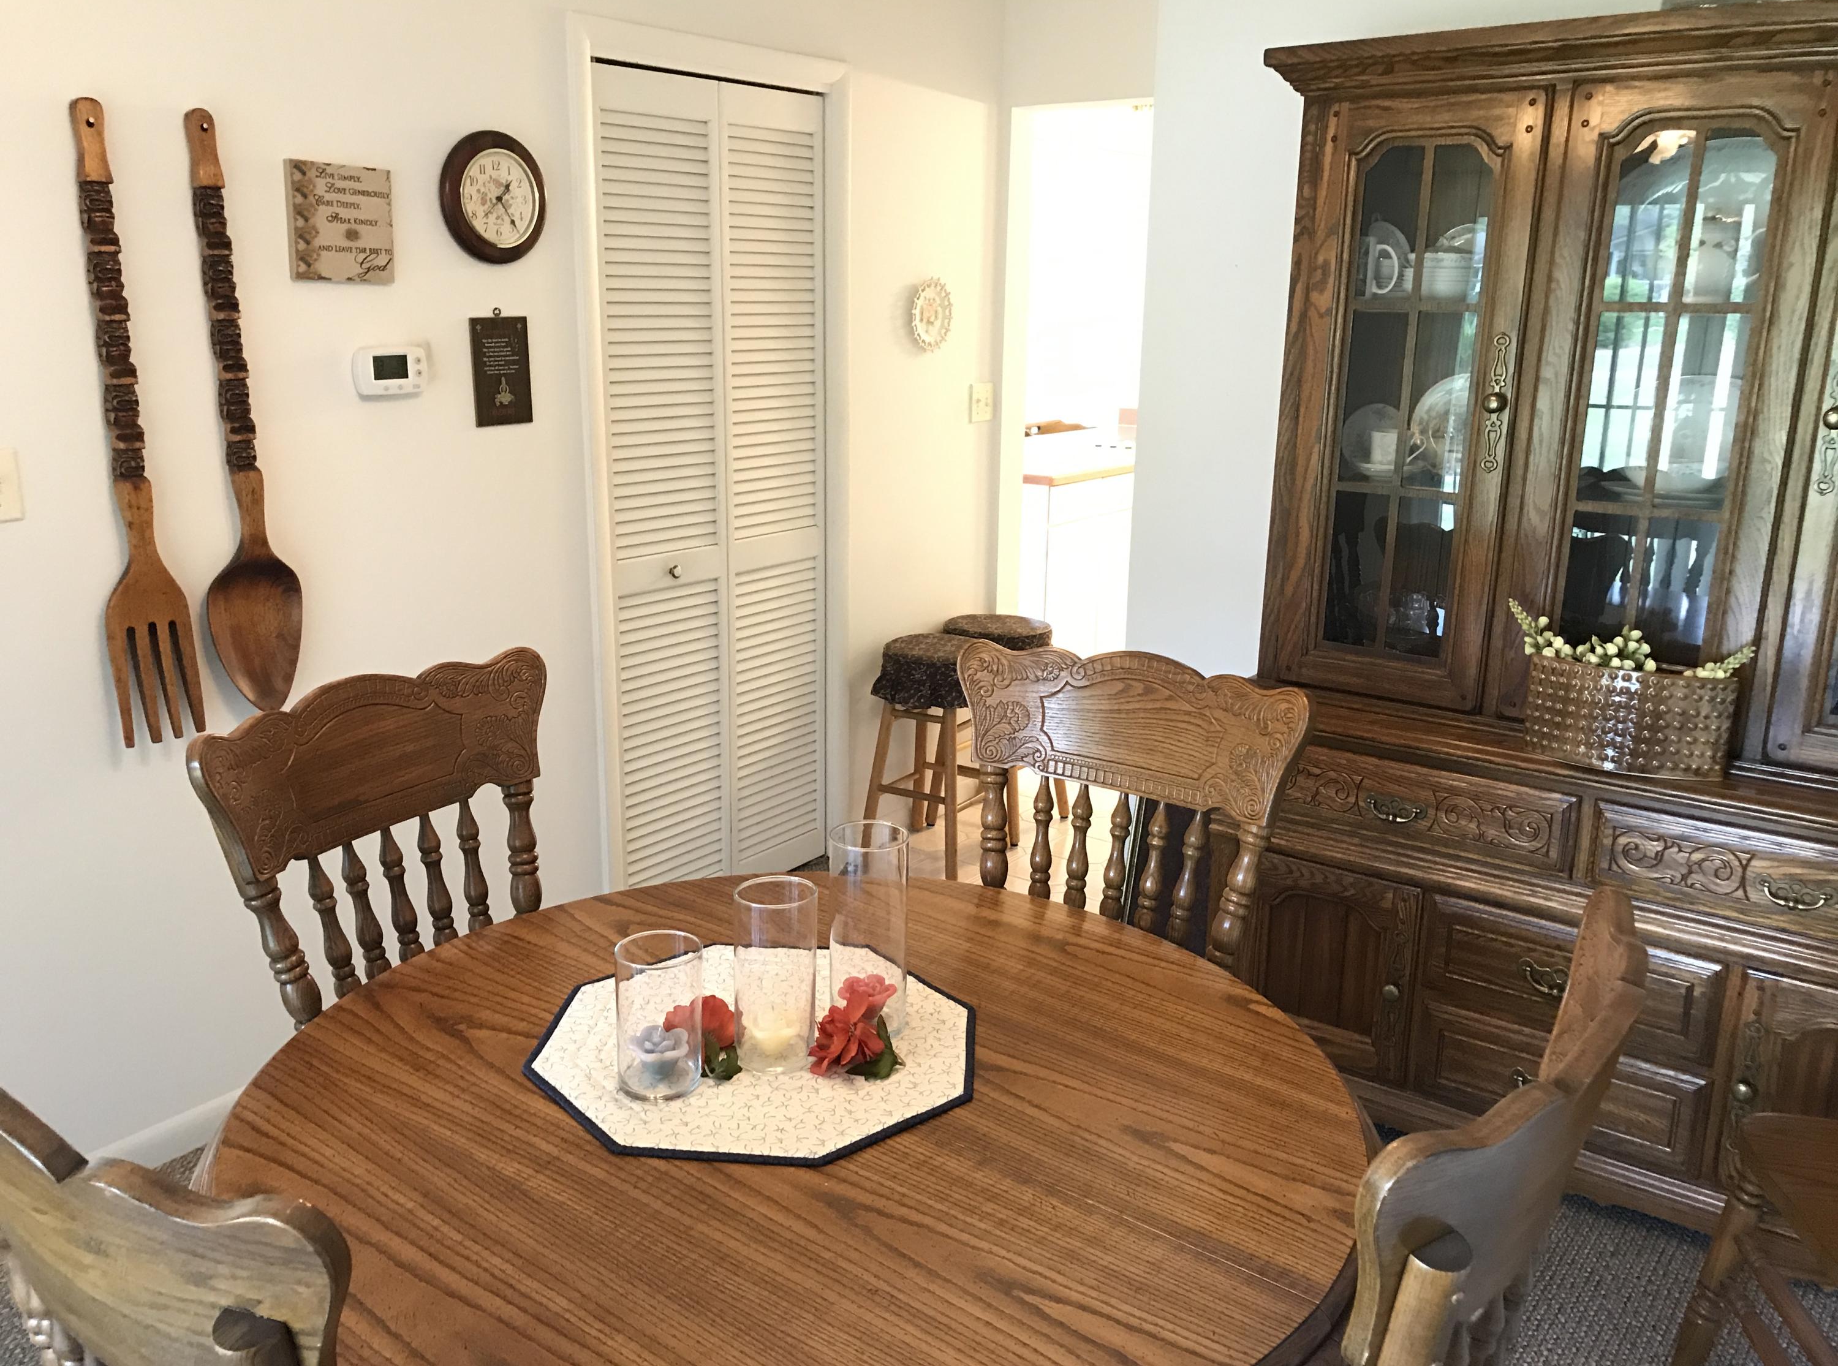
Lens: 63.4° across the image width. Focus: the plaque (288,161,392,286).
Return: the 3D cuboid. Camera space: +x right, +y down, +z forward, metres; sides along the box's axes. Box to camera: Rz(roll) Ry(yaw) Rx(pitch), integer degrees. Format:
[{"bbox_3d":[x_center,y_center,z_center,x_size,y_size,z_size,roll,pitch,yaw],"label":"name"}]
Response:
[{"bbox_3d":[-1.066,-0.847,2.747,0.025,0.206,0.196,12,19,38],"label":"plaque"}]

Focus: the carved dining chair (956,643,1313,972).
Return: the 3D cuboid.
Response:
[{"bbox_3d":[0.165,0.539,2.096,0.540,1.090,0.540,10,18,32],"label":"carved dining chair"}]

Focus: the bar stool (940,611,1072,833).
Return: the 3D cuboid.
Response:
[{"bbox_3d":[0.246,0.126,4.449,0.340,0.620,0.340,1,15,0],"label":"bar stool"}]

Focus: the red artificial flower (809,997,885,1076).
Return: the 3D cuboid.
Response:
[{"bbox_3d":[-0.076,0.376,1.597,0.078,0.070,0.060,9,17,27],"label":"red artificial flower"}]

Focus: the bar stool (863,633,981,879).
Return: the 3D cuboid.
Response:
[{"bbox_3d":[0.061,0.210,4.101,0.340,0.620,0.340,12,19,38],"label":"bar stool"}]

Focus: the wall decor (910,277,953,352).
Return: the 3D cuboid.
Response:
[{"bbox_3d":[0.035,-1.008,4.076,0.027,0.196,0.194,12,19,38],"label":"wall decor"}]

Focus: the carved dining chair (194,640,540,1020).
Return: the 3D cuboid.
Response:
[{"bbox_3d":[-0.459,0.549,1.917,0.550,1.080,0.520,9,17,27],"label":"carved dining chair"}]

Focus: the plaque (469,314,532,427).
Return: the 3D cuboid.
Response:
[{"bbox_3d":[-0.861,-0.652,3.070,0.014,0.236,0.137,12,19,38],"label":"plaque"}]

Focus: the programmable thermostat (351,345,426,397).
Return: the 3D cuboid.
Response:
[{"bbox_3d":[-1.021,-0.601,2.867,0.032,0.094,0.139,12,19,38],"label":"programmable thermostat"}]

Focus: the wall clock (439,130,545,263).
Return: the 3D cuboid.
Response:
[{"bbox_3d":[-0.847,-0.970,2.975,0.042,0.252,0.252,12,19,38],"label":"wall clock"}]

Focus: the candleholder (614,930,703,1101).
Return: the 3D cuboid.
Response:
[{"bbox_3d":[-0.269,0.347,1.556,0.090,0.149,0.090,0,15,-3],"label":"candleholder"}]

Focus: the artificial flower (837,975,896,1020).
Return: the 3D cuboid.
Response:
[{"bbox_3d":[-0.058,0.360,1.705,0.068,0.048,0.068,0,15,-3],"label":"artificial flower"}]

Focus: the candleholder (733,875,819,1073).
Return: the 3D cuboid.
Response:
[{"bbox_3d":[-0.153,0.315,1.604,0.088,0.191,0.088,0,15,-3],"label":"candleholder"}]

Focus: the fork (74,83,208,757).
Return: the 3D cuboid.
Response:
[{"bbox_3d":[-1.292,-0.405,2.444,0.050,1.040,0.151,11,18,35],"label":"fork"}]

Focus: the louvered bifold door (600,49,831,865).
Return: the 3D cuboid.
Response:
[{"bbox_3d":[-0.484,-0.413,3.656,0.040,1.997,0.725,12,19,38],"label":"louvered bifold door"}]

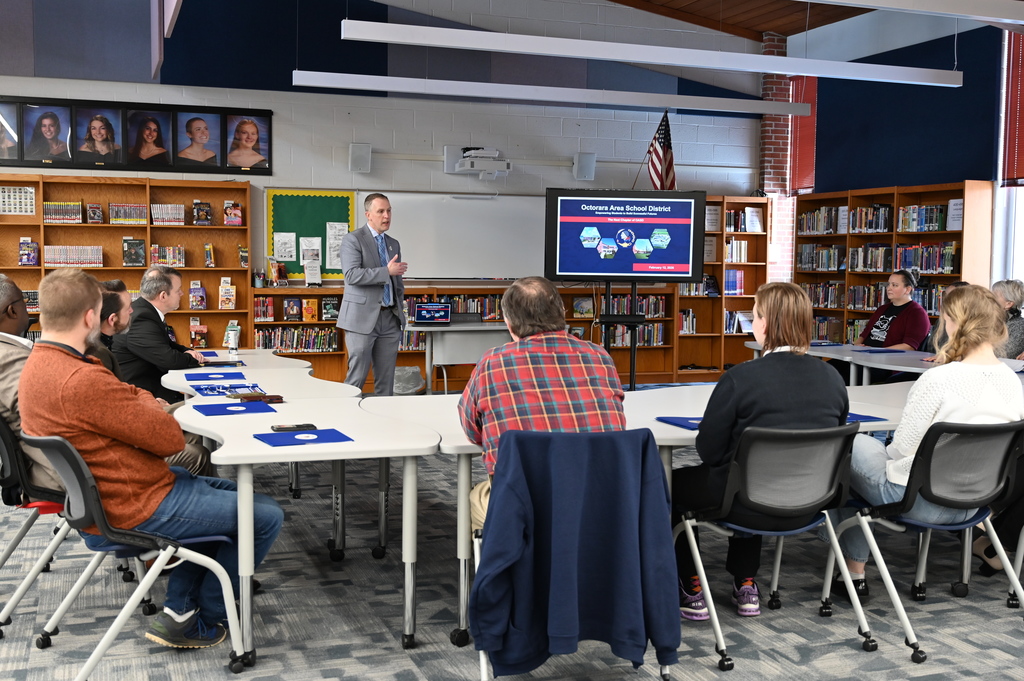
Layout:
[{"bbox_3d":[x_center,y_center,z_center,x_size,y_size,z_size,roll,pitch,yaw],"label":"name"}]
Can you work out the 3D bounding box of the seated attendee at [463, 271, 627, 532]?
[{"bbox_3d":[0.066,0.454,3.774,0.560,1.340,0.740,-1,5,-19],"label":"seated attendee"}]

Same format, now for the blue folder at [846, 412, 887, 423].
[{"bbox_3d":[1.440,0.325,4.685,0.235,0.012,0.305,-1,5,-19],"label":"blue folder"}]

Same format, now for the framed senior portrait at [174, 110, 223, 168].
[{"bbox_3d":[-3.009,-1.933,10.384,0.425,0.535,0.040,-1,5,-19],"label":"framed senior portrait"}]

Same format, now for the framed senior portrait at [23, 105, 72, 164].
[{"bbox_3d":[-4.280,-1.907,9.951,0.425,0.535,0.040,-1,5,-19],"label":"framed senior portrait"}]

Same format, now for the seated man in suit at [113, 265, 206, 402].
[{"bbox_3d":[-2.102,0.227,6.352,0.680,1.320,0.550,-1,5,-25],"label":"seated man in suit"}]

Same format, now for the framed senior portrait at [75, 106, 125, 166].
[{"bbox_3d":[-3.856,-1.907,10.096,0.425,0.535,0.040,-1,5,-19],"label":"framed senior portrait"}]

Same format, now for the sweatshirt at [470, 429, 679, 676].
[{"bbox_3d":[0.206,0.655,3.463,0.690,0.750,0.250,-2,5,-29],"label":"sweatshirt"}]

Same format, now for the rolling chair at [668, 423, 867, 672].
[{"bbox_3d":[0.915,0.676,3.936,0.620,0.820,0.580,-1,5,-19],"label":"rolling chair"}]

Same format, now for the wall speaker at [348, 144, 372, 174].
[{"bbox_3d":[-1.495,-1.800,10.680,0.210,0.275,0.180,-1,17,-19],"label":"wall speaker"}]

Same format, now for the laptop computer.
[{"bbox_3d":[-0.710,-0.228,9.650,0.335,0.205,0.270,1,4,0],"label":"laptop computer"}]

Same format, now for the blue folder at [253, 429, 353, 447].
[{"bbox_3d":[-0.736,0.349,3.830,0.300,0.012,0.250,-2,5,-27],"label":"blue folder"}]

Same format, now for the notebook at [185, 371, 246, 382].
[{"bbox_3d":[-1.562,0.195,5.696,0.300,0.012,0.250,-1,5,-19],"label":"notebook"}]

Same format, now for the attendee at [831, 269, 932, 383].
[{"bbox_3d":[2.798,0.120,8.164,0.820,1.310,0.540,-1,5,-19],"label":"attendee"}]

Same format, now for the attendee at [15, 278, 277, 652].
[{"bbox_3d":[-1.204,0.419,3.714,0.870,1.325,0.540,-2,5,-29],"label":"attendee"}]

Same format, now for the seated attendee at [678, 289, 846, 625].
[{"bbox_3d":[0.866,0.443,4.122,0.600,1.325,0.720,-1,5,-23],"label":"seated attendee"}]

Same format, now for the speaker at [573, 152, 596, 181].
[{"bbox_3d":[0.784,-1.863,11.595,0.205,0.280,0.170,-1,10,-19],"label":"speaker"}]

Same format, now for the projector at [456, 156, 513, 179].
[{"bbox_3d":[-0.277,-1.730,10.893,0.450,0.220,0.380,-1,5,-19],"label":"projector"}]

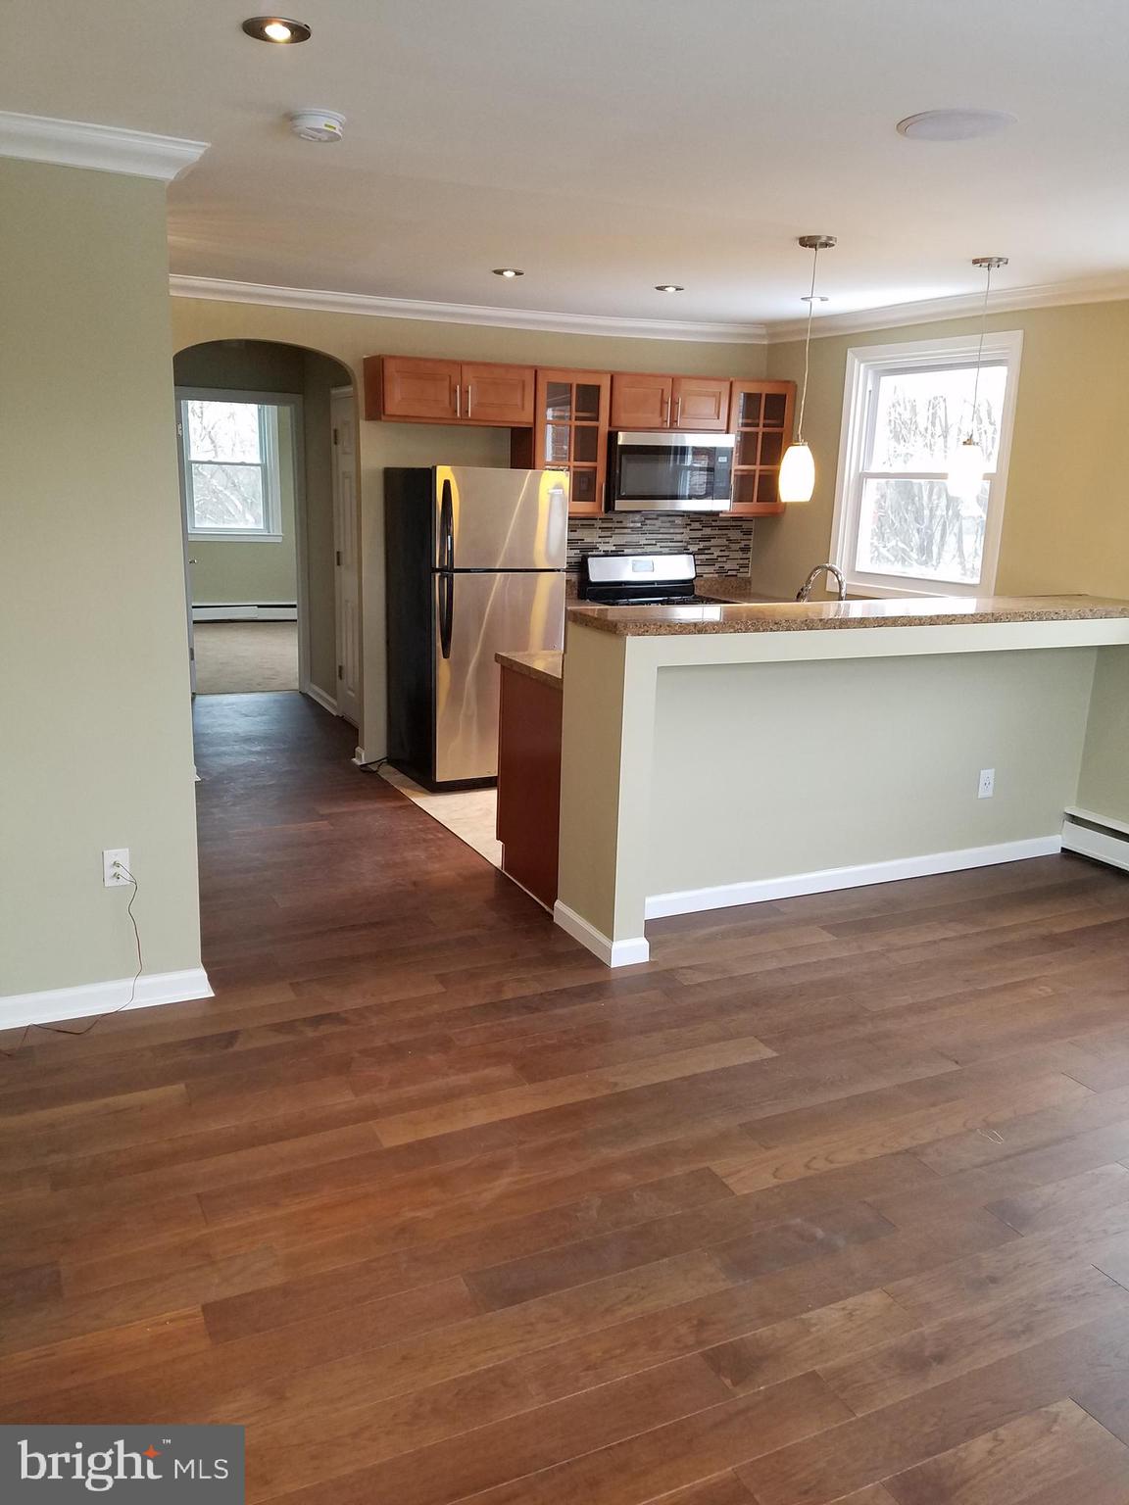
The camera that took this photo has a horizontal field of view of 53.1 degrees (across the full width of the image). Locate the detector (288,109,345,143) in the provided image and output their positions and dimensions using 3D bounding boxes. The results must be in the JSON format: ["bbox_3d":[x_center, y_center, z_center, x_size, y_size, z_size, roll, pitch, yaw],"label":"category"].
[{"bbox_3d":[-0.575,-1.467,2.647,0.128,0.043,0.128,-5,16,-25],"label":"detector"}]

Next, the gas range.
[{"bbox_3d":[0.571,-0.553,6.647,0.757,1.152,0.670,-5,16,-25],"label":"gas range"}]

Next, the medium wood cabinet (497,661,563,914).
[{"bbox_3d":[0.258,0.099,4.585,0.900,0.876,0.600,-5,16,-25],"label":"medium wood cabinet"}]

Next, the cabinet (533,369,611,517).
[{"bbox_3d":[-0.022,-1.711,6.269,0.453,0.769,0.327,-5,16,-25],"label":"cabinet"}]

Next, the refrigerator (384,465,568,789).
[{"bbox_3d":[-0.483,-0.684,6.080,0.720,1.636,0.750,-6,16,-27],"label":"refrigerator"}]

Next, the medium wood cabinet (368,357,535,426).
[{"bbox_3d":[-0.596,-1.880,5.940,0.832,0.305,0.327,-5,16,-25],"label":"medium wood cabinet"}]

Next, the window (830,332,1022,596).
[{"bbox_3d":[1.839,-1.436,5.872,0.110,1.319,1.239,-5,16,-25],"label":"window"}]

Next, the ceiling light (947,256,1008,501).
[{"bbox_3d":[1.549,-1.395,4.254,0.135,0.860,0.135,-5,16,-25],"label":"ceiling light"}]

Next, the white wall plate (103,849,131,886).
[{"bbox_3d":[-1.319,0.343,3.333,0.070,0.112,0.010,-5,16,-25],"label":"white wall plate"}]

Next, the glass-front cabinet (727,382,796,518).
[{"bbox_3d":[1.078,-1.817,6.789,0.462,0.769,0.327,-5,16,-25],"label":"glass-front cabinet"}]

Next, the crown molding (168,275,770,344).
[{"bbox_3d":[-0.364,-2.360,6.090,3.530,0.085,0.080,-5,16,-25],"label":"crown molding"}]

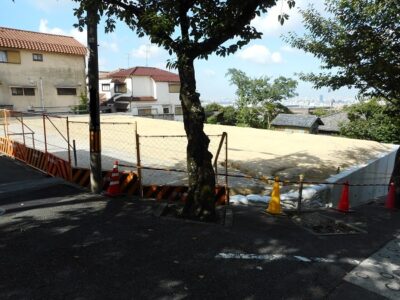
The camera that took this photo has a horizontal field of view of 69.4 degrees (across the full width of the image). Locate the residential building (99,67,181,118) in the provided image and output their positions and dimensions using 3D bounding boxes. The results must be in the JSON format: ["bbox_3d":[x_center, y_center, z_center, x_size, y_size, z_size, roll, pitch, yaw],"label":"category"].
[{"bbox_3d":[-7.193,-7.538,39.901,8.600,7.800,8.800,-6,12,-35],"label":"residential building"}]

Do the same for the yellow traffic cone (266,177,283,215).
[{"bbox_3d":[1.425,0.848,5.430,0.330,0.690,0.330,1,10,0],"label":"yellow traffic cone"}]

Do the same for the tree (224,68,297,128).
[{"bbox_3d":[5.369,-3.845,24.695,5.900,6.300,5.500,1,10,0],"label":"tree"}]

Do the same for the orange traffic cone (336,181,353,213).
[{"bbox_3d":[3.279,1.039,6.474,0.330,0.690,0.330,1,10,0],"label":"orange traffic cone"}]

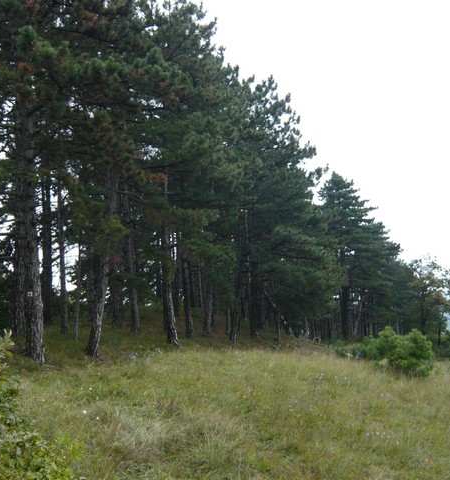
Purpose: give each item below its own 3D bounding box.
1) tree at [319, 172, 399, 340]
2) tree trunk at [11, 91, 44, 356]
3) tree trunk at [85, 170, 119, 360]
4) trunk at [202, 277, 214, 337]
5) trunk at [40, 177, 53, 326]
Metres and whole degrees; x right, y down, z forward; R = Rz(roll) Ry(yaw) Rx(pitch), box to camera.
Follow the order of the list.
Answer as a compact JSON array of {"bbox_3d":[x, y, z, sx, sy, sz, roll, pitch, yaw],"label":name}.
[{"bbox_3d":[8.714,0.981,33.541,5.183,10.904,4.665,0,-6,0],"label":"tree"},{"bbox_3d":[-4.817,-0.365,12.627,0.663,6.584,0.531,0,-6,0],"label":"tree trunk"},{"bbox_3d":[-3.204,0.598,13.539,0.756,4.813,0.453,0,-6,0],"label":"tree trunk"},{"bbox_3d":[-0.663,2.551,19.608,0.386,2.179,0.348,0,-6,0],"label":"trunk"},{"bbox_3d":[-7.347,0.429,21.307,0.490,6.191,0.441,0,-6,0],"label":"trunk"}]

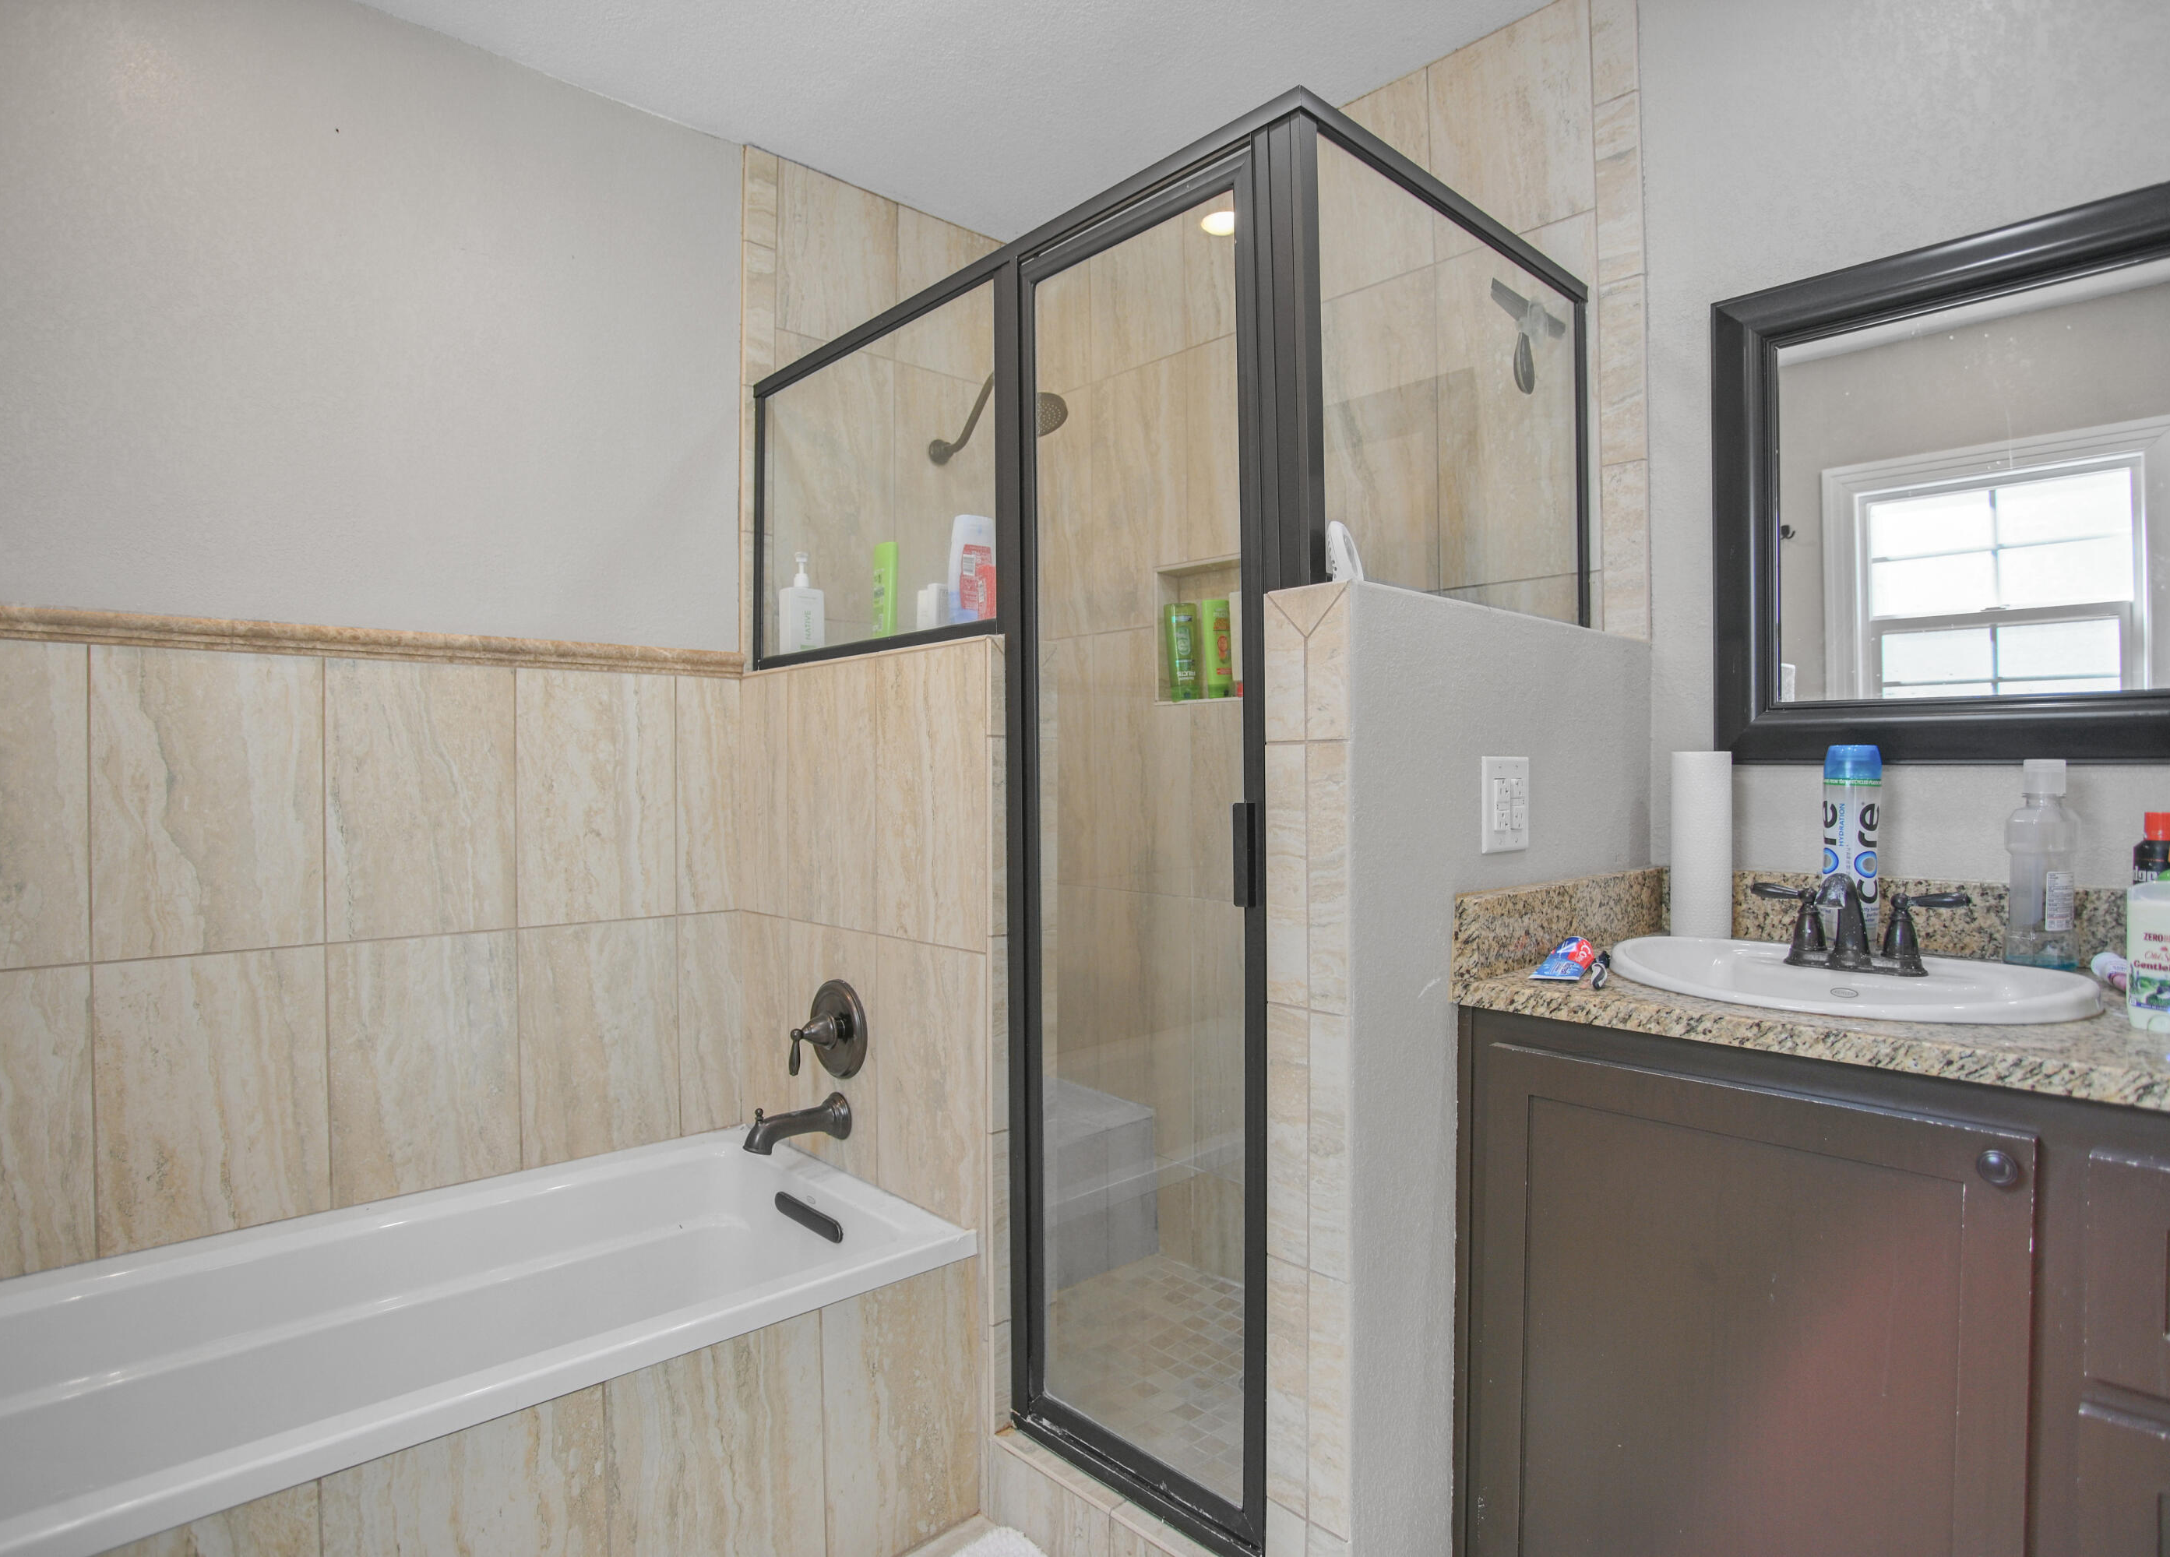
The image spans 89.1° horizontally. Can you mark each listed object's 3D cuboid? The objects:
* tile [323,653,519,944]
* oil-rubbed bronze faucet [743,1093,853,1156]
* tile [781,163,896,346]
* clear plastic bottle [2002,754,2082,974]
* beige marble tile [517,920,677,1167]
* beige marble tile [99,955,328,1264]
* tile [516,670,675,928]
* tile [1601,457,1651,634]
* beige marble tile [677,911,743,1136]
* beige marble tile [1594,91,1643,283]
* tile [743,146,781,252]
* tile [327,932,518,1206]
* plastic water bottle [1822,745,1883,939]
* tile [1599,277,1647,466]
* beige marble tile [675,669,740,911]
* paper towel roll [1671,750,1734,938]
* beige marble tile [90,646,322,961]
[{"bbox_3d":[-1.180,0.039,1.974,0.295,0.486,0.012,0,0,-39],"label":"tile"},{"bbox_3d":[-0.504,0.610,1.932,0.175,0.084,0.072,0,0,-41],"label":"oil-rubbed bronze faucet"},{"bbox_3d":[-0.544,-1.122,2.412,0.289,0.360,0.012,0,-1,-41],"label":"tile"},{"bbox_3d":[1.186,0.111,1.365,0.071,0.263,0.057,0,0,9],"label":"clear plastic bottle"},{"bbox_3d":[-0.904,0.481,2.066,0.286,0.424,0.012,0,-1,-41],"label":"beige marble tile"},{"bbox_3d":[-1.331,0.484,1.692,0.282,0.424,0.012,0,-1,-41],"label":"beige marble tile"},{"bbox_3d":[-0.950,0.038,2.159,0.293,0.486,0.012,0,0,-39],"label":"tile"},{"bbox_3d":[0.892,-0.376,1.816,0.012,0.285,0.071,0,0,-44],"label":"tile"},{"bbox_3d":[-0.746,0.480,2.204,0.135,0.424,0.012,0,-1,-41],"label":"beige marble tile"},{"bbox_3d":[0.885,-0.972,1.824,0.071,0.301,0.012,-1,-1,45],"label":"beige marble tile"},{"bbox_3d":[-0.698,-1.240,2.368,0.076,0.202,0.012,0,0,-39],"label":"tile"},{"bbox_3d":[-1.175,0.509,1.976,0.296,0.451,0.012,0,0,-39],"label":"tile"},{"bbox_3d":[1.027,0.099,1.475,0.067,0.288,0.067,0,0,-44],"label":"plastic water bottle"},{"bbox_3d":[0.888,-0.670,1.822,0.071,0.302,0.012,-1,-1,45],"label":"tile"},{"bbox_3d":[-0.752,0.035,2.208,0.135,0.467,0.012,0,-1,-41],"label":"beige marble tile"},{"bbox_3d":[0.913,0.101,1.630,0.084,0.284,0.084,0,0,-44],"label":"paper towel roll"},{"bbox_3d":[-1.336,0.038,1.695,0.282,0.467,0.012,0,-1,-41],"label":"beige marble tile"}]

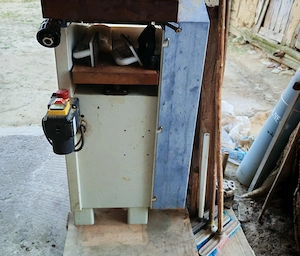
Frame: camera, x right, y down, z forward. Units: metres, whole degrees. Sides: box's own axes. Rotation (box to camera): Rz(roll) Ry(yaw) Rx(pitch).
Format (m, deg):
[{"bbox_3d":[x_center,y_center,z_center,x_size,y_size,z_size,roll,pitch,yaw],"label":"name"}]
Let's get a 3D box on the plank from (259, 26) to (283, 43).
[{"bbox_3d":[2.253,-1.751,5.819,0.040,0.125,0.702,-6,31,-15],"label":"plank"}]

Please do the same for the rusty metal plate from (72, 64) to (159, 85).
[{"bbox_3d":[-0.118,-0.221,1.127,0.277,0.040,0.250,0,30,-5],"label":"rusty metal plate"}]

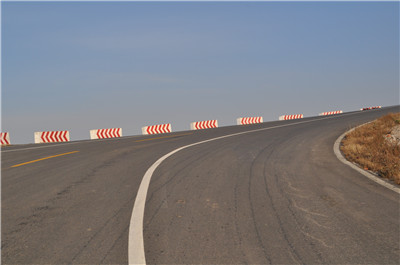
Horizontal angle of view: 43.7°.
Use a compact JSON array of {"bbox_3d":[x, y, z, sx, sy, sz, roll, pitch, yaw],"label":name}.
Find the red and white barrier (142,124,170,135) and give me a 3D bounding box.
[{"bbox_3d":[-2.910,-0.200,33.800,2.000,0.610,0.500,-5,2,-39],"label":"red and white barrier"}]

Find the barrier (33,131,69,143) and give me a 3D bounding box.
[{"bbox_3d":[-8.270,0.240,28.000,0.500,0.610,2.000,-2,2,36],"label":"barrier"}]

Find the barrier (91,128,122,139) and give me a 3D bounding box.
[{"bbox_3d":[-5.820,0.090,31.100,0.500,0.610,2.000,-2,2,44],"label":"barrier"}]

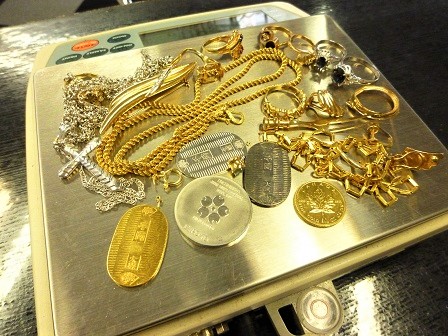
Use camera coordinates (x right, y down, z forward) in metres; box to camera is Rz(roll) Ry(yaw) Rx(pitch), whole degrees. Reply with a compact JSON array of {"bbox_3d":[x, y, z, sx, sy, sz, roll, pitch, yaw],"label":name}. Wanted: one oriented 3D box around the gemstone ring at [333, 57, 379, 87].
[{"bbox_3d":[0.069,-0.050,0.167,0.026,0.008,0.021,-14,59,-23],"label":"gemstone ring"}]

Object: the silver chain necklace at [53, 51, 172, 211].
[{"bbox_3d":[-0.054,-0.023,0.142,0.050,0.009,0.089,5,58,-1],"label":"silver chain necklace"}]

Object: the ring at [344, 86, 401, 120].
[{"bbox_3d":[0.074,-0.032,0.159,0.021,0.005,0.020,3,56,-5],"label":"ring"}]

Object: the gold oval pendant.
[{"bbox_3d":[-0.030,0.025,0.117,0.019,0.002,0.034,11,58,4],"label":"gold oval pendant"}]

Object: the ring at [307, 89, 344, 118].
[{"bbox_3d":[0.048,-0.030,0.154,0.014,0.009,0.018,-30,65,-19],"label":"ring"}]

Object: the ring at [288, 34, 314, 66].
[{"bbox_3d":[0.043,-0.065,0.176,0.017,0.006,0.023,4,58,-1],"label":"ring"}]

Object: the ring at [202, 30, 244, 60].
[{"bbox_3d":[0.000,-0.065,0.170,0.021,0.011,0.018,-21,54,-7],"label":"ring"}]

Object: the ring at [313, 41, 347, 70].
[{"bbox_3d":[0.056,-0.061,0.175,0.018,0.006,0.022,29,59,14],"label":"ring"}]

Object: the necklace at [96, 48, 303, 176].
[{"bbox_3d":[-0.006,-0.030,0.150,0.112,0.007,0.036,-32,65,-21],"label":"necklace"}]

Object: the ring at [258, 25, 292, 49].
[{"bbox_3d":[0.028,-0.072,0.179,0.020,0.007,0.018,-36,67,-25],"label":"ring"}]

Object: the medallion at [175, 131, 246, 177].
[{"bbox_3d":[-0.005,-0.005,0.140,0.031,0.002,0.021,-18,62,-14],"label":"medallion"}]

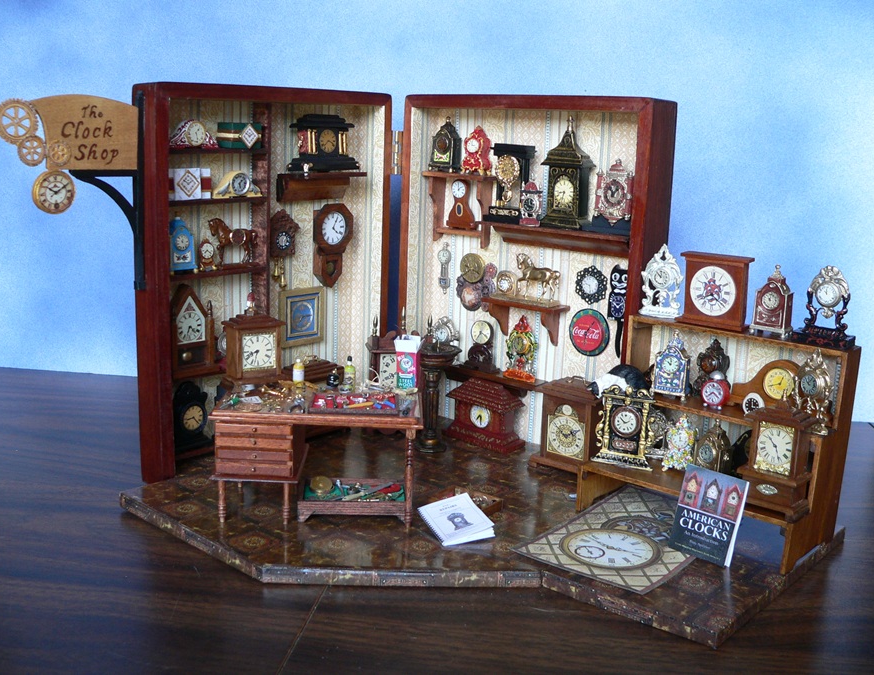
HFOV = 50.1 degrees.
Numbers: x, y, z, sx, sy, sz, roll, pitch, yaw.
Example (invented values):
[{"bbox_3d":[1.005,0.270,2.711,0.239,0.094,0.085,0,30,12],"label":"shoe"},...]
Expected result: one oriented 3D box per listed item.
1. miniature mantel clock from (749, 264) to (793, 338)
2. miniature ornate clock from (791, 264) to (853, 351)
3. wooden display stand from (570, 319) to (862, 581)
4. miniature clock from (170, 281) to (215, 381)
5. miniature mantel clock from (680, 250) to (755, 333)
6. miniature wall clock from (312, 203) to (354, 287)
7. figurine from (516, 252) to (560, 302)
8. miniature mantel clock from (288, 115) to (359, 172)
[{"bbox_3d":[0.197,-0.022,0.545,0.020,0.041,0.014,13,17,41],"label":"miniature mantel clock"},{"bbox_3d":[0.201,-0.017,0.481,0.028,0.040,0.014,12,16,38],"label":"miniature ornate clock"},{"bbox_3d":[0.145,0.050,0.494,0.118,0.105,0.066,13,17,39],"label":"wooden display stand"},{"bbox_3d":[-0.146,-0.005,0.546,0.010,0.052,0.033,12,16,38],"label":"miniature clock"},{"bbox_3d":[0.151,-0.025,0.505,0.040,0.038,0.009,13,17,39],"label":"miniature mantel clock"},{"bbox_3d":[-0.076,-0.068,0.692,0.011,0.062,0.030,13,17,40],"label":"miniature wall clock"},{"bbox_3d":[0.071,-0.042,0.649,0.032,0.030,0.009,12,16,39],"label":"figurine"},{"bbox_3d":[-0.079,-0.139,0.664,0.019,0.040,0.053,13,16,39],"label":"miniature mantel clock"}]

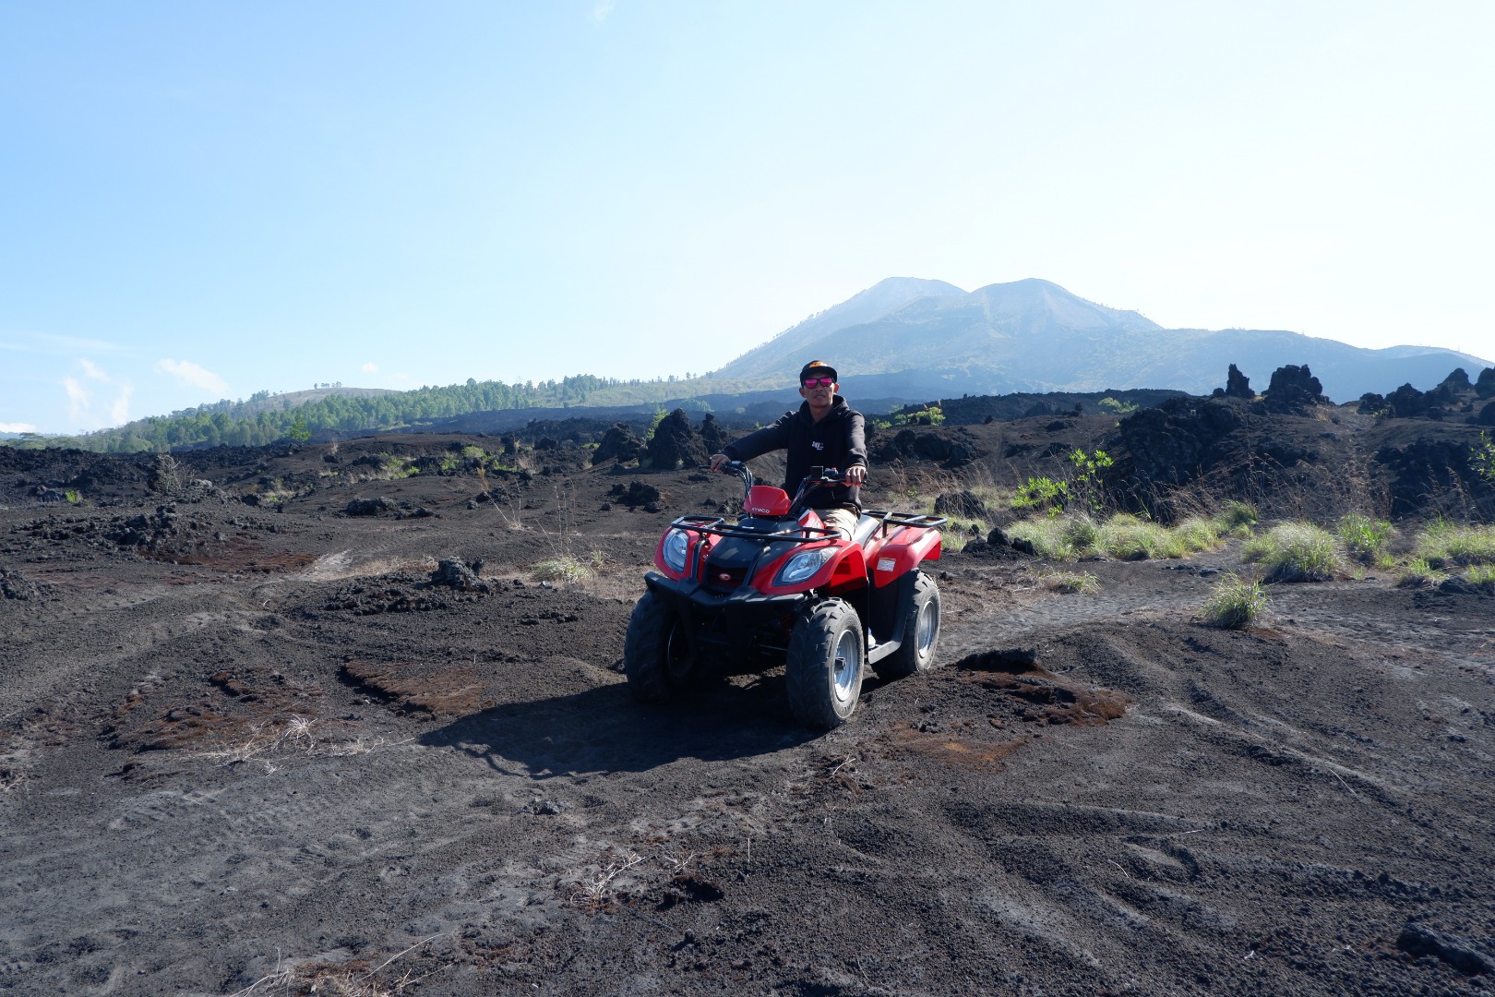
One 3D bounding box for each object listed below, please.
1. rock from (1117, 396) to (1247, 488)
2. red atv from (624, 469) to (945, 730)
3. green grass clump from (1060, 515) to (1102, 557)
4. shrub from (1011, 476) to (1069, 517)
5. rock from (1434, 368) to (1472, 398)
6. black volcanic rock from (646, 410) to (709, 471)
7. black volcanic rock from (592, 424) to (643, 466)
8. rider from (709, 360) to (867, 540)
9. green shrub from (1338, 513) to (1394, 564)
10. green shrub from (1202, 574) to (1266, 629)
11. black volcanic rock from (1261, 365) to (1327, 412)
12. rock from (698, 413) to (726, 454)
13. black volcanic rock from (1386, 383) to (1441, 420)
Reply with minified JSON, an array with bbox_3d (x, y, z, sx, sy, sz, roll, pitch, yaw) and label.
[{"bbox_3d":[8.189,-1.046,18.000,2.200,1.700,1.700,2,3,24],"label":"rock"},{"bbox_3d":[0.235,0.360,4.460,0.970,1.070,1.770,3,3,24],"label":"red atv"},{"bbox_3d":[3.561,0.399,10.200,0.430,0.440,0.410,1,3,19],"label":"green grass clump"},{"bbox_3d":[3.547,-0.021,11.600,0.660,0.530,0.560,1,3,17],"label":"shrub"},{"bbox_3d":[22.898,-3.736,31.000,1.190,1.040,1.010,2,4,36],"label":"rock"},{"bbox_3d":[-1.813,-1.514,24.500,1.540,1.540,1.310,0,3,-4],"label":"black volcanic rock"},{"bbox_3d":[-3.462,-1.419,25.500,1.320,1.140,1.150,1,3,0],"label":"black volcanic rock"},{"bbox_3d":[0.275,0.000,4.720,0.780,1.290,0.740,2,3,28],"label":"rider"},{"bbox_3d":[6.275,0.409,9.700,0.550,0.490,0.500,2,3,33],"label":"green shrub"},{"bbox_3d":[3.515,0.739,6.900,0.440,0.380,0.420,2,3,27],"label":"green shrub"},{"bbox_3d":[14.308,-2.875,25.000,1.600,1.250,1.300,2,3,30],"label":"black volcanic rock"},{"bbox_3d":[-1.027,-1.867,28.000,0.800,1.250,0.800,1,3,0],"label":"rock"},{"bbox_3d":[17.744,-2.605,25.500,1.390,0.940,1.110,2,3,35],"label":"black volcanic rock"}]

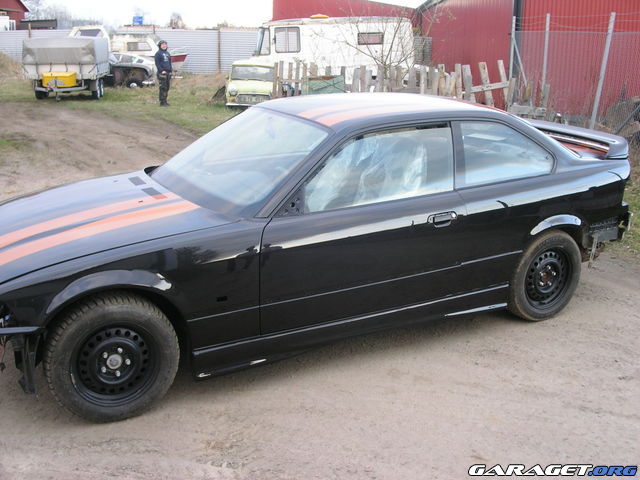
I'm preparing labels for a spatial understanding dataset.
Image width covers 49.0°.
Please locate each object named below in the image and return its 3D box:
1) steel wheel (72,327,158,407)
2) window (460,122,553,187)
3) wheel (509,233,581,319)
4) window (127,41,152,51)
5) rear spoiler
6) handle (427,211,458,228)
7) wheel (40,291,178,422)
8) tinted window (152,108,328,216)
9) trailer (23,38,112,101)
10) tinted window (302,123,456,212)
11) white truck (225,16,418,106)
[{"bbox_3d":[-0.979,0.564,3.292,0.410,0.410,0.180,-10,20,-32],"label":"steel wheel"},{"bbox_3d":[1.092,-0.523,4.154,0.720,0.390,0.060,-8,-10,-27],"label":"window"},{"bbox_3d":[1.402,0.222,4.538,0.625,0.625,0.205,-8,19,-27],"label":"wheel"},{"bbox_3d":[-7.193,-7.711,28.000,1.000,0.360,0.060,-1,16,-5],"label":"window"},{"bbox_3d":[1.670,-0.770,5.216,0.300,0.160,1.320,-8,19,-27],"label":"rear spoiler"},{"bbox_3d":[0.671,-0.113,3.853,0.210,0.090,0.050,-8,19,-27],"label":"handle"},{"bbox_3d":[-0.984,0.561,3.300,0.625,0.625,0.205,-10,20,-32],"label":"wheel"},{"bbox_3d":[-0.479,-0.503,4.091,0.760,0.130,1.380,-39,30,-14],"label":"tinted window"},{"bbox_3d":[-7.488,-5.101,20.727,2.000,1.850,4.200,-2,16,-9],"label":"trailer"},{"bbox_3d":[0.332,-0.399,3.759,1.070,0.420,0.070,-8,-10,-27],"label":"tinted window"},{"bbox_3d":[0.143,-5.915,22.686,5.600,2.470,2.100,-3,16,-12],"label":"white truck"}]

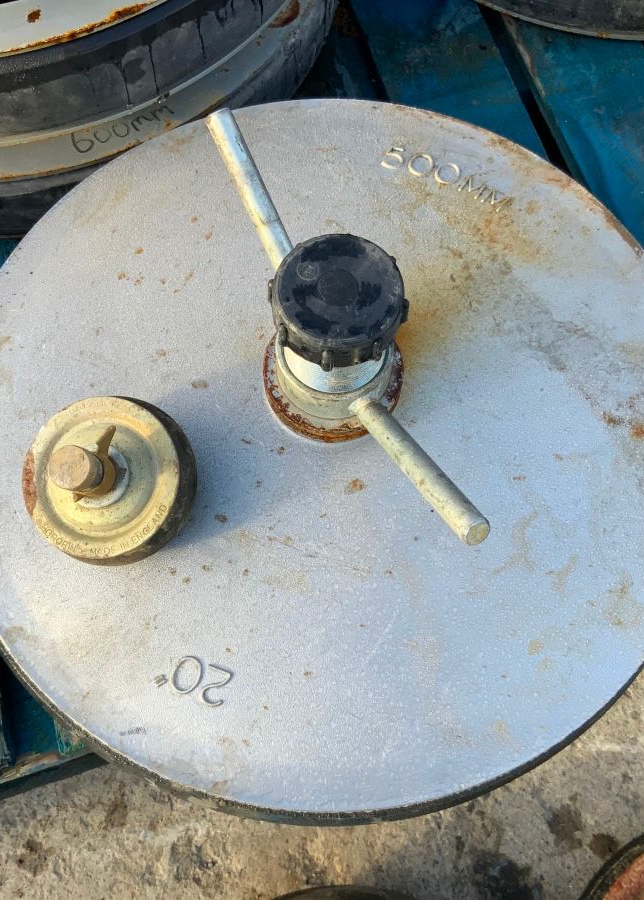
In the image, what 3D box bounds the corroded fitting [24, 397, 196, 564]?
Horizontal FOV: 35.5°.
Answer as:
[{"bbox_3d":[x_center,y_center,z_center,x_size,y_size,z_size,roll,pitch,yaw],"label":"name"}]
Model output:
[{"bbox_3d":[-0.125,0.015,0.565,0.098,0.076,0.098,0,81,9],"label":"corroded fitting"}]

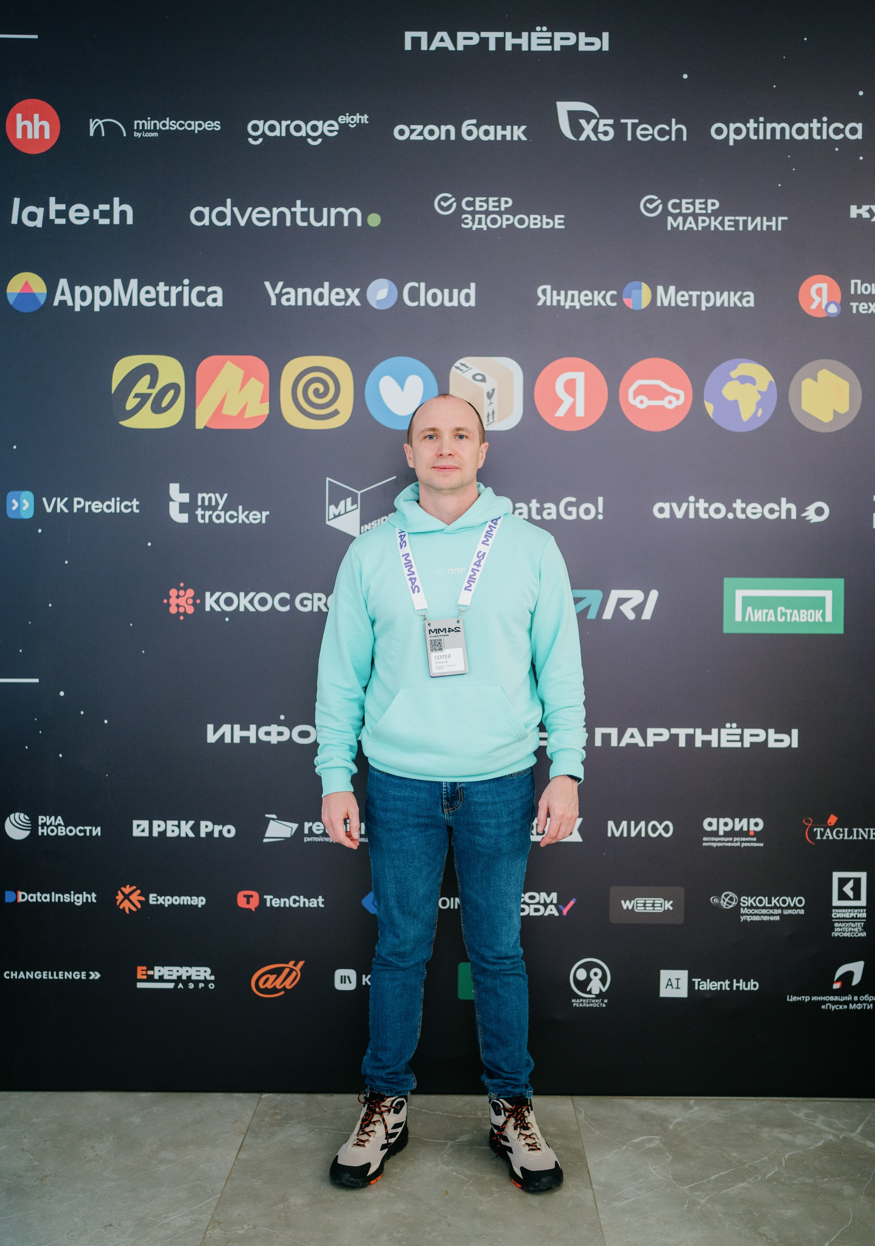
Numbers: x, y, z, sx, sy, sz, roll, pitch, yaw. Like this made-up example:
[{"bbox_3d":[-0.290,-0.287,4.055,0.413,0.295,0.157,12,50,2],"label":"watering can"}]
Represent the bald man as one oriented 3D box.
[{"bbox_3d":[0.031,0.353,2.950,0.615,1.765,0.320,0,1,0],"label":"bald man"}]

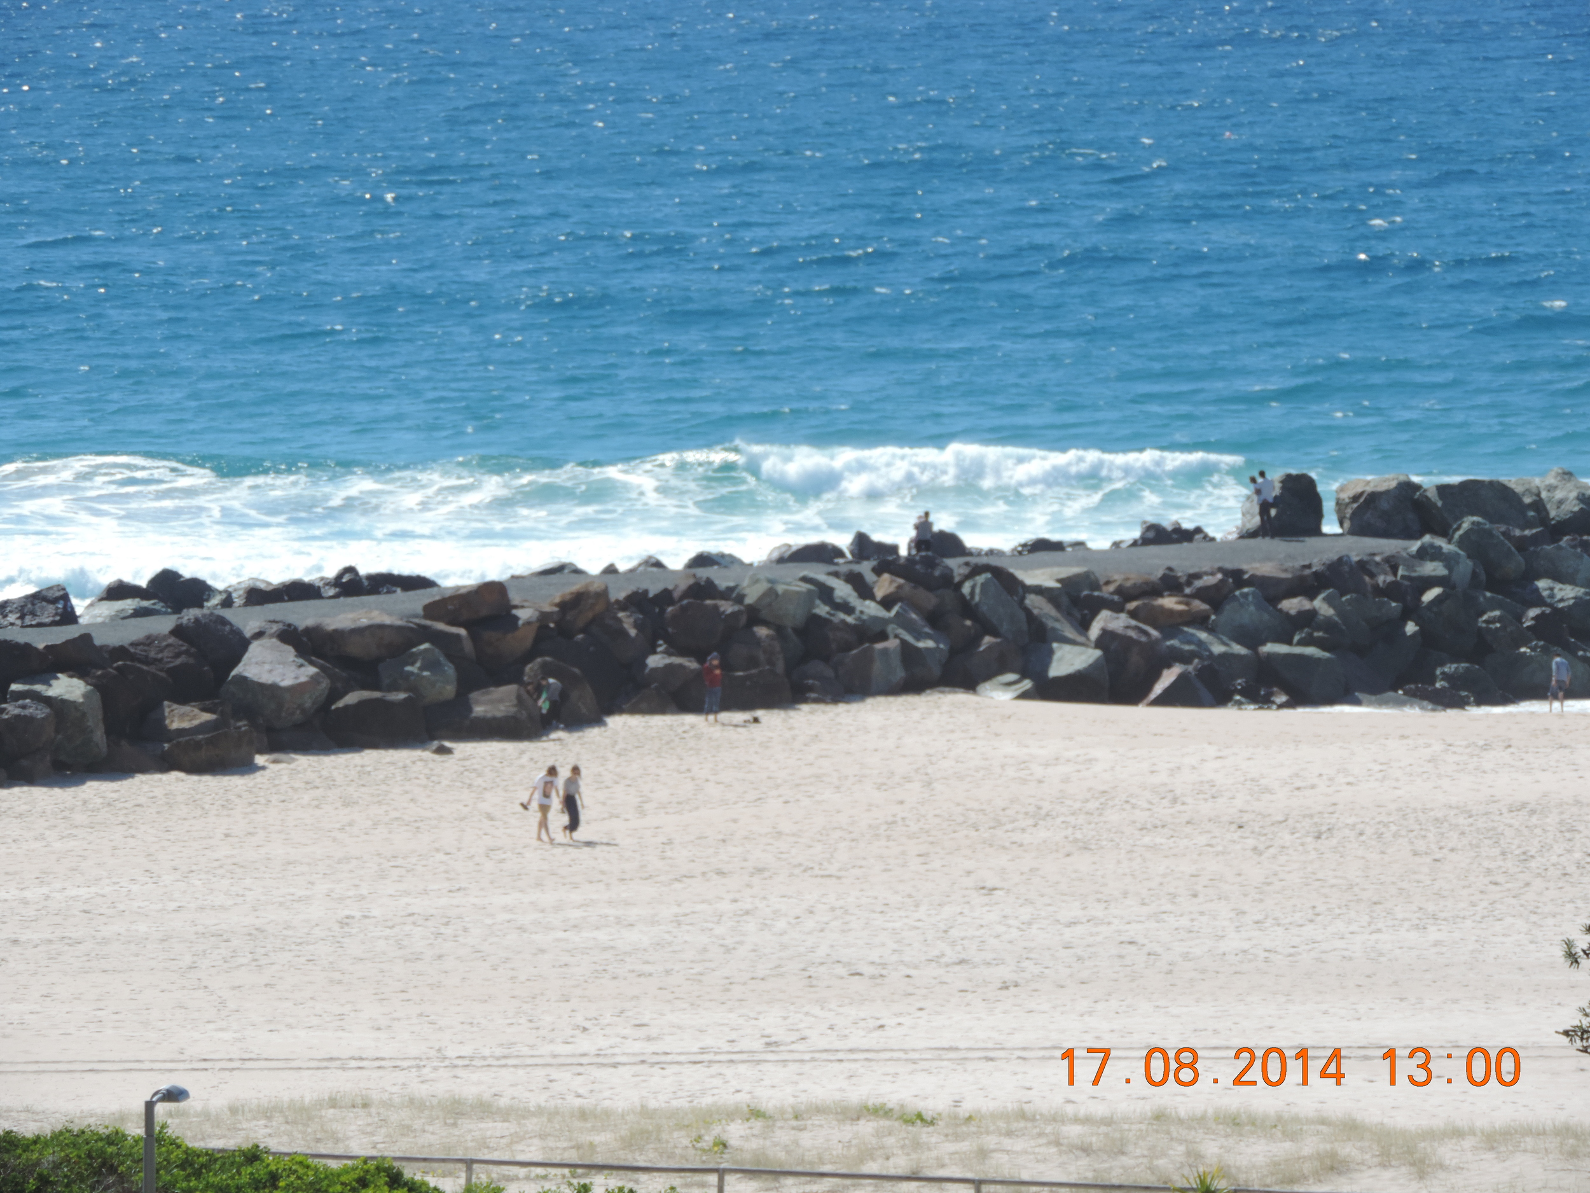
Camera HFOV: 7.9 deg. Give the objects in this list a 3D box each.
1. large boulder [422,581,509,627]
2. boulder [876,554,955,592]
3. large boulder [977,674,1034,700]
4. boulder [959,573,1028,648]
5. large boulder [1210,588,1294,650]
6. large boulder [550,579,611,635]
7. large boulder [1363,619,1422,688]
[{"bbox_3d":[-7.797,0.162,272.000,2.150,0.980,1.500,0,4,0],"label":"large boulder"},{"bbox_3d":[3.101,-0.572,294.000,2.035,0.960,1.500,0,4,0],"label":"boulder"},{"bbox_3d":[5.232,2.277,284.500,1.508,0.663,1.131,0,5,0],"label":"large boulder"},{"bbox_3d":[5.096,0.333,293.500,1.714,1.760,1.350,0,4,0],"label":"boulder"},{"bbox_3d":[11.525,0.564,289.500,2.100,1.440,1.650,0,4,0],"label":"large boulder"},{"bbox_3d":[-5.246,0.333,279.488,1.466,1.437,1.496,0,4,0],"label":"large boulder"},{"bbox_3d":[15.193,1.453,292.000,1.480,1.670,1.500,0,5,0],"label":"large boulder"}]

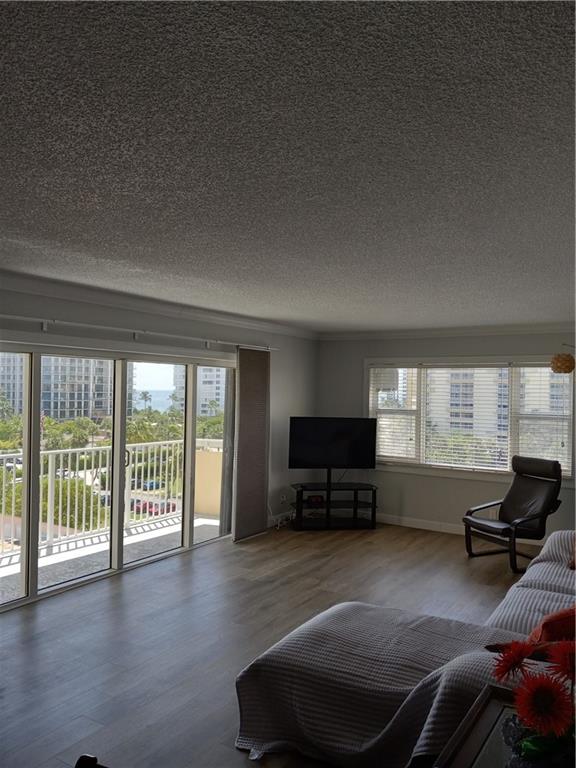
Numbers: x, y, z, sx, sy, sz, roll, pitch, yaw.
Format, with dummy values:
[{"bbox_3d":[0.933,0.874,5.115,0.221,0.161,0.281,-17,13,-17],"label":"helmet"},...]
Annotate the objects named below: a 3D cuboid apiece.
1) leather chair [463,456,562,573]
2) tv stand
[{"bbox_3d":[2.307,1.285,6.075,0.790,1.010,0.660,1,-1,-27],"label":"leather chair"},{"bbox_3d":[0.554,1.515,7.527,1.060,0.530,0.500,1,-1,-9],"label":"tv stand"}]

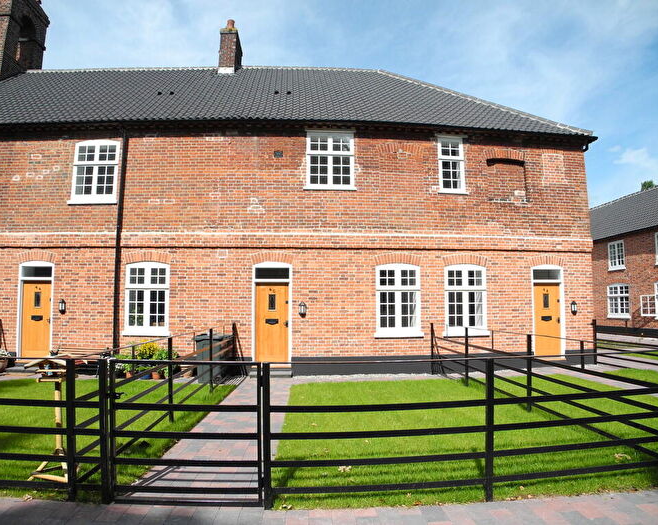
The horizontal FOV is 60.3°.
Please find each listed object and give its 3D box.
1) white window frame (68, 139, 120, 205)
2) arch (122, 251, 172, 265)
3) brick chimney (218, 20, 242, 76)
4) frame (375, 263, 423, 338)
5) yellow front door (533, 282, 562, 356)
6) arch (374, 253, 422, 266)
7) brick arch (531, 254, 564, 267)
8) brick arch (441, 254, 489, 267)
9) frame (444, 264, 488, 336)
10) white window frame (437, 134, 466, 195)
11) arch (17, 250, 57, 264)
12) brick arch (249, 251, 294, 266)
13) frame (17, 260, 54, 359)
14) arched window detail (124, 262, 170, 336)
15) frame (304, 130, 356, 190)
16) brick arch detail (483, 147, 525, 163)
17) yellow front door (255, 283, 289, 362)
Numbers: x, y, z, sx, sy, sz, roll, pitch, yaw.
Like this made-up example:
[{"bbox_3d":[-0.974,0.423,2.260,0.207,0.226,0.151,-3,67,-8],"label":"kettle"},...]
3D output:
[{"bbox_3d":[-5.628,-2.166,13.573,1.218,1.584,0.130,0,-5,-3],"label":"white window frame"},{"bbox_3d":[-4.321,-0.101,13.498,1.147,0.329,0.130,0,-6,-3],"label":"arch"},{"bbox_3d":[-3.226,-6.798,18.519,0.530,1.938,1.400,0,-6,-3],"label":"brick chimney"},{"bbox_3d":[1.676,0.919,13.527,1.144,1.771,0.130,0,-5,-3],"label":"frame"},{"bbox_3d":[5.389,1.416,13.938,0.740,1.900,0.070,0,-5,-3],"label":"yellow front door"},{"bbox_3d":[1.677,-0.061,13.809,1.166,0.318,0.130,0,-6,-3],"label":"arch"},{"bbox_3d":[5.403,-0.029,14.017,0.900,0.281,0.110,0,-5,-3],"label":"brick arch"},{"bbox_3d":[3.343,-0.031,13.894,1.165,0.313,0.130,0,-6,-3],"label":"brick arch"},{"bbox_3d":[3.351,0.938,13.799,1.169,1.780,0.150,0,-6,-3],"label":"frame"},{"bbox_3d":[3.046,-2.409,13.918,0.776,1.484,0.120,0,-5,-3],"label":"white window frame"},{"bbox_3d":[-6.932,-0.119,13.487,0.920,0.311,0.110,0,-5,-3],"label":"arch"},{"bbox_3d":[-1.362,-0.097,13.653,1.031,0.315,0.130,0,-6,-3],"label":"brick arch"},{"bbox_3d":[-6.865,1.134,13.243,0.934,2.415,0.160,0,-6,-3],"label":"frame"},{"bbox_3d":[-4.314,0.876,13.402,1.163,1.778,0.150,0,-6,-3],"label":"arched window detail"},{"bbox_3d":[0.037,-2.515,13.964,1.308,1.555,0.160,0,-6,-3],"label":"frame"},{"bbox_3d":[4.381,-2.667,14.114,1.076,0.356,0.110,0,-5,-3],"label":"brick arch detail"},{"bbox_3d":[-1.340,1.437,13.391,0.780,1.950,0.070,0,-5,-3],"label":"yellow front door"}]

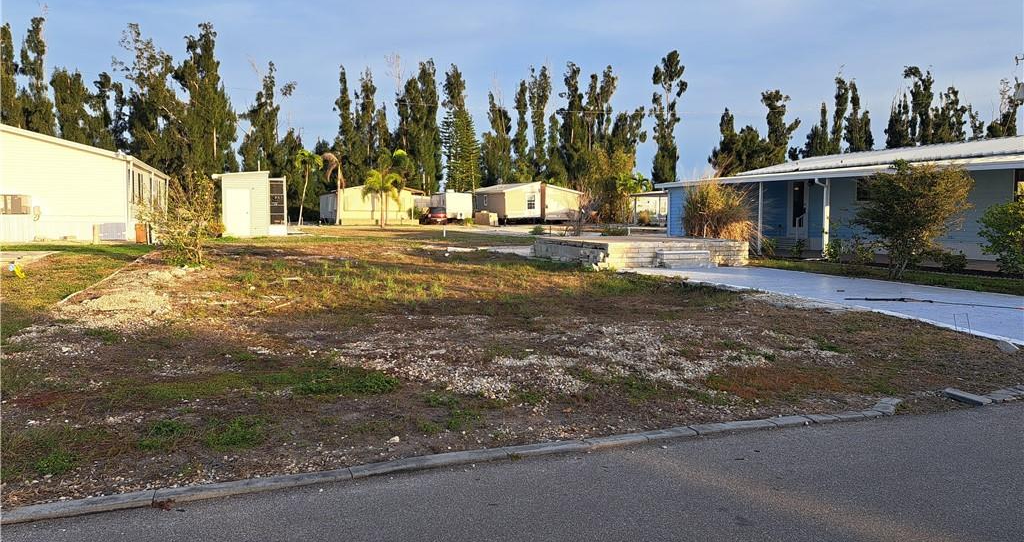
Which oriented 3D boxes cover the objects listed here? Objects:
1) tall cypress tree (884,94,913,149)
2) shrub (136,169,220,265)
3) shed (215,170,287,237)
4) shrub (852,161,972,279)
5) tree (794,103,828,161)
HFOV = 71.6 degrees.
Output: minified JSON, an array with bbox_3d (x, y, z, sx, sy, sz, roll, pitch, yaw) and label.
[{"bbox_3d":[58.690,-17.394,108.675,4.594,19.213,4.594,3,5,28],"label":"tall cypress tree"},{"bbox_3d":[-7.831,-1.256,16.672,1.884,2.193,1.790,-2,5,-20],"label":"shrub"},{"bbox_3d":[-11.693,-2.994,31.966,2.809,2.787,2.800,-2,5,-20],"label":"shed"},{"bbox_3d":[8.800,-1.092,15.487,2.640,2.570,2.500,0,5,0],"label":"shrub"},{"bbox_3d":[38.193,-14.054,91.158,4.185,15.172,4.185,0,5,0],"label":"tree"}]

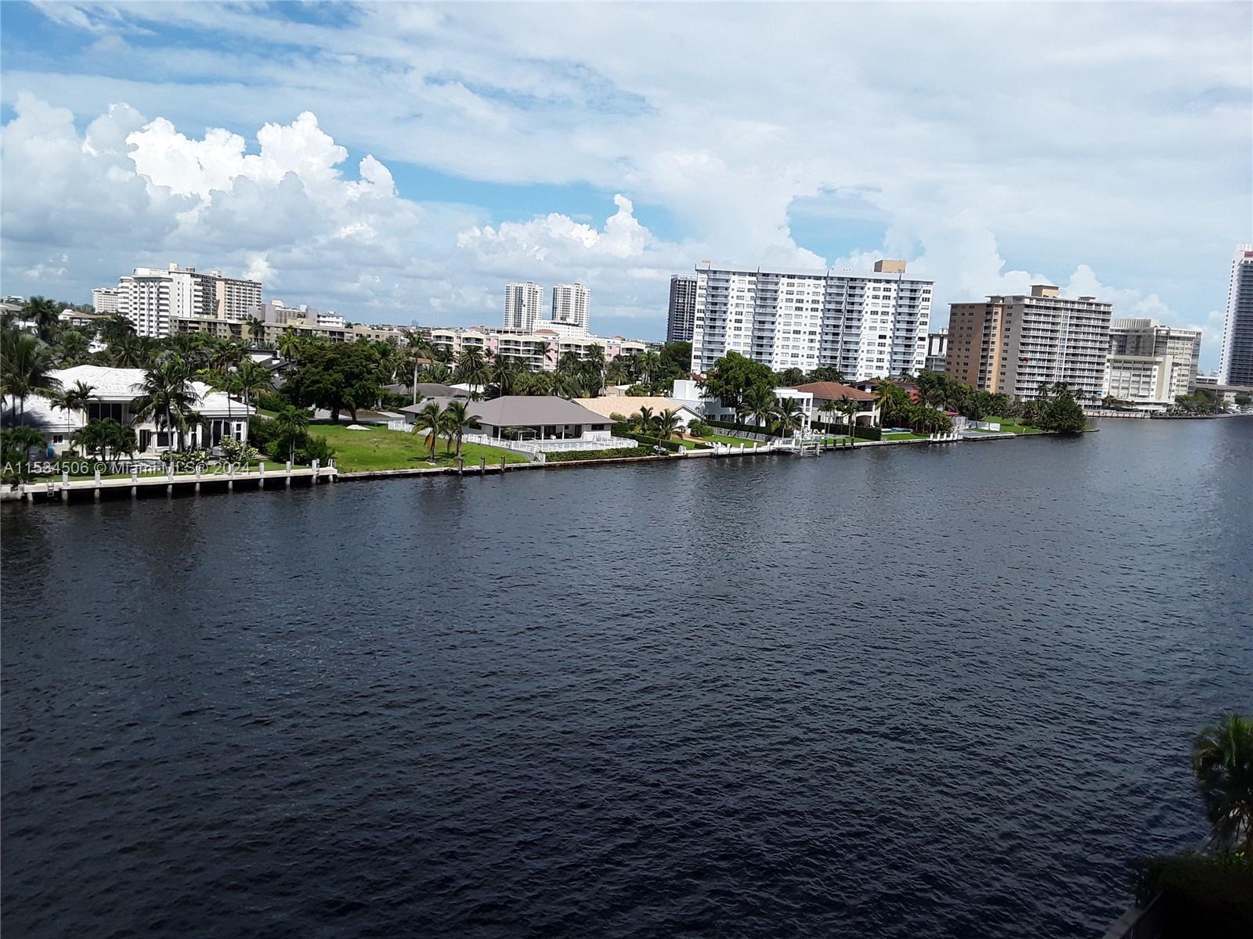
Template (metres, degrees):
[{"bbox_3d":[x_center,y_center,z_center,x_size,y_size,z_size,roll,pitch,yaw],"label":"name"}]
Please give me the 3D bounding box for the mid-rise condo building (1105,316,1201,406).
[{"bbox_3d":[239.200,-48.250,445.670,37.000,40.500,38.000,7,8,25],"label":"mid-rise condo building"}]

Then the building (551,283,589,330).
[{"bbox_3d":[-68.450,-189.240,1201.450,38.000,78.000,28.000,7,8,23],"label":"building"}]

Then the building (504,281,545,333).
[{"bbox_3d":[-120.130,-180.160,1152.370,31.000,77.500,30.000,9,9,38],"label":"building"}]

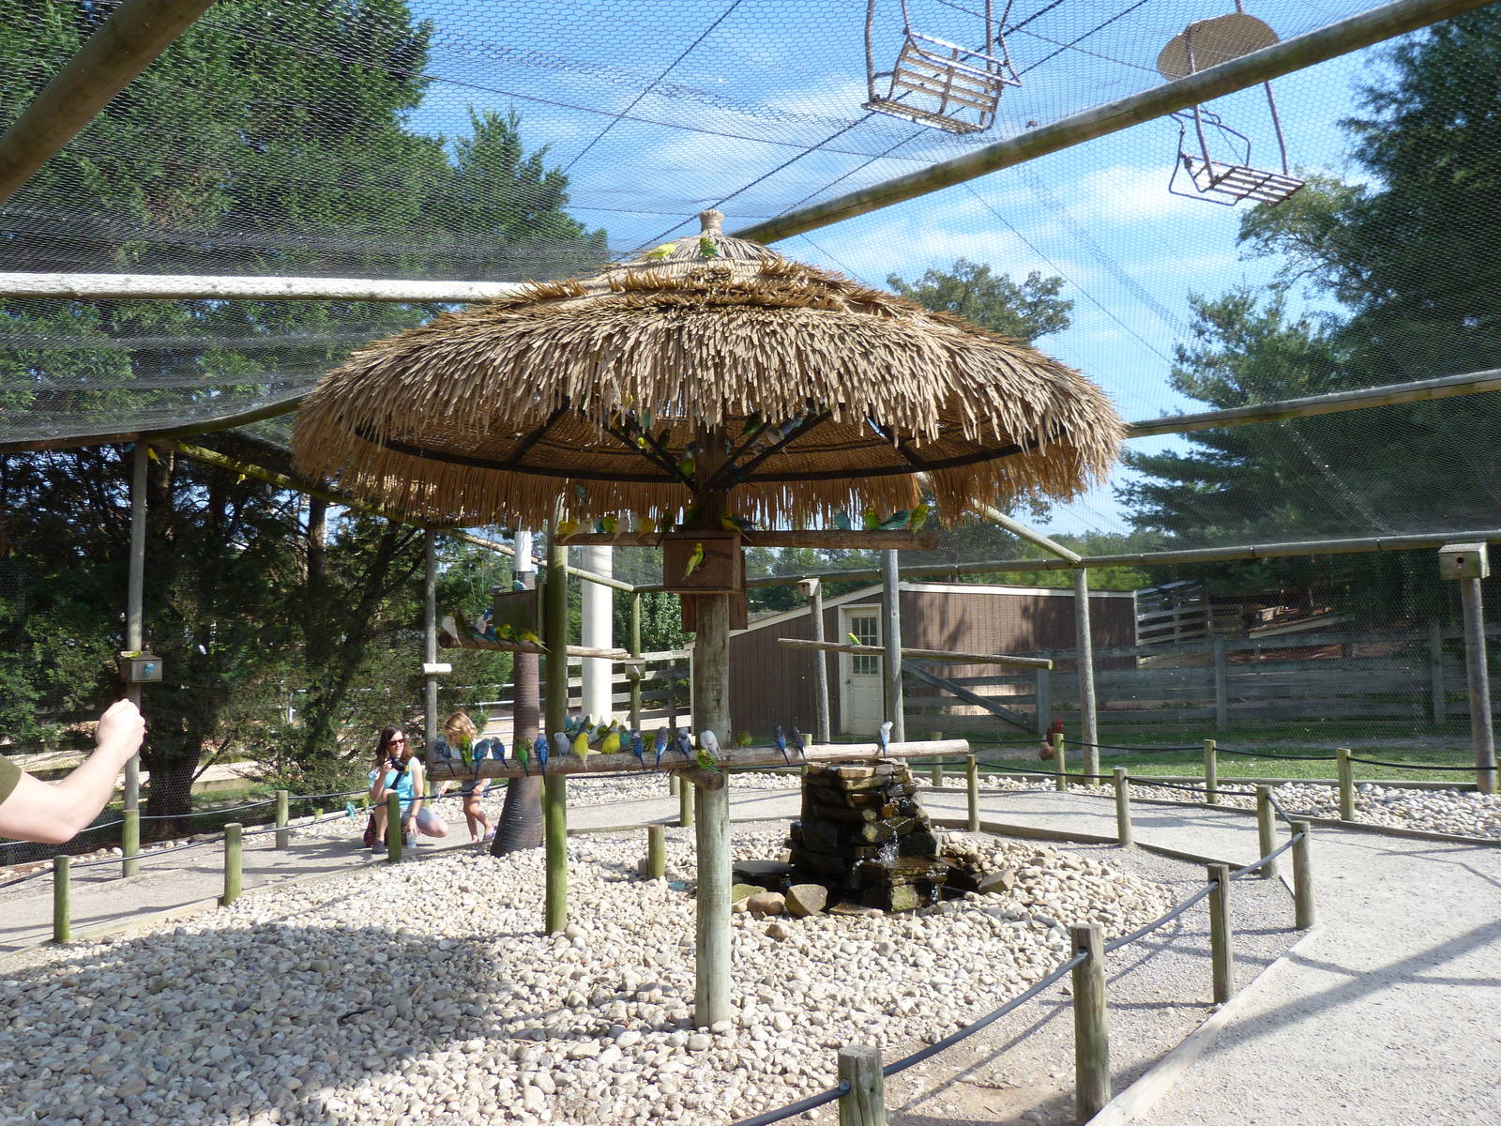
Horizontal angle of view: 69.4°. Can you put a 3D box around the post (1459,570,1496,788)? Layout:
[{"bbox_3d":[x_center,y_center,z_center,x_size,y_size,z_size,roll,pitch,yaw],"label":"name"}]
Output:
[{"bbox_3d":[7.098,1.137,10.558,0.178,2.167,0.178,-4,-6,34],"label":"post"}]

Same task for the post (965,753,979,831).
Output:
[{"bbox_3d":[1.859,1.915,9.055,0.093,0.611,0.093,-2,-4,11],"label":"post"}]

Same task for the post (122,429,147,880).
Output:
[{"bbox_3d":[-5.089,0.678,8.987,0.124,3.432,0.124,1,-5,-29],"label":"post"}]

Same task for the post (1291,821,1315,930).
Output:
[{"bbox_3d":[2.965,1.674,5.811,0.096,0.539,0.096,-2,-5,26],"label":"post"}]

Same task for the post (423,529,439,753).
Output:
[{"bbox_3d":[-3.484,0.990,11.835,0.107,2.713,0.107,-1,-4,0],"label":"post"}]

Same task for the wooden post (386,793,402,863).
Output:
[{"bbox_3d":[-2.849,2.101,8.663,0.105,0.523,0.105,0,-5,-18],"label":"wooden post"}]

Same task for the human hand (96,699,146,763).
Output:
[{"bbox_3d":[-1.105,0.295,1.900,0.090,0.110,0.085,2,-6,-38],"label":"human hand"}]

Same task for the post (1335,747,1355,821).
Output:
[{"bbox_3d":[5.089,1.891,9.269,0.112,0.606,0.112,-4,-5,28],"label":"post"}]

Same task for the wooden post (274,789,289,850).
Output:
[{"bbox_3d":[-4.046,2.208,9.361,0.104,0.501,0.104,1,-5,-23],"label":"wooden post"}]

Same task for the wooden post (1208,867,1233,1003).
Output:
[{"bbox_3d":[2.034,1.601,4.686,0.090,0.565,0.090,-2,-5,22],"label":"wooden post"}]

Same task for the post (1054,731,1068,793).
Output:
[{"bbox_3d":[3.189,2.049,11.167,0.108,0.607,0.108,-3,-5,15],"label":"post"}]

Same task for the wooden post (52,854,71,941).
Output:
[{"bbox_3d":[-3.956,1.934,6.231,0.091,0.469,0.091,0,-5,-32],"label":"wooden post"}]

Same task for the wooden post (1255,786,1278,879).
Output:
[{"bbox_3d":[3.414,1.775,7.164,0.101,0.591,0.101,-3,-5,25],"label":"wooden post"}]

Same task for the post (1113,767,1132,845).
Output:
[{"bbox_3d":[2.832,1.841,8.222,0.093,0.579,0.093,-4,-5,18],"label":"post"}]

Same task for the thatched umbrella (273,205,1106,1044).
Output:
[{"bbox_3d":[-0.197,0.183,4.730,3.362,3.524,3.362,-1,-5,-2],"label":"thatched umbrella"}]

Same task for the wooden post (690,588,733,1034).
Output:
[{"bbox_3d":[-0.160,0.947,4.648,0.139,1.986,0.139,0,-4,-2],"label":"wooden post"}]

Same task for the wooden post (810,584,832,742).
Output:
[{"bbox_3d":[0.847,1.342,12.947,0.133,2.332,0.133,-2,-5,4],"label":"wooden post"}]

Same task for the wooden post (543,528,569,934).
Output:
[{"bbox_3d":[-1.107,0.909,6.210,0.116,2.351,0.116,-1,-4,0],"label":"wooden post"}]

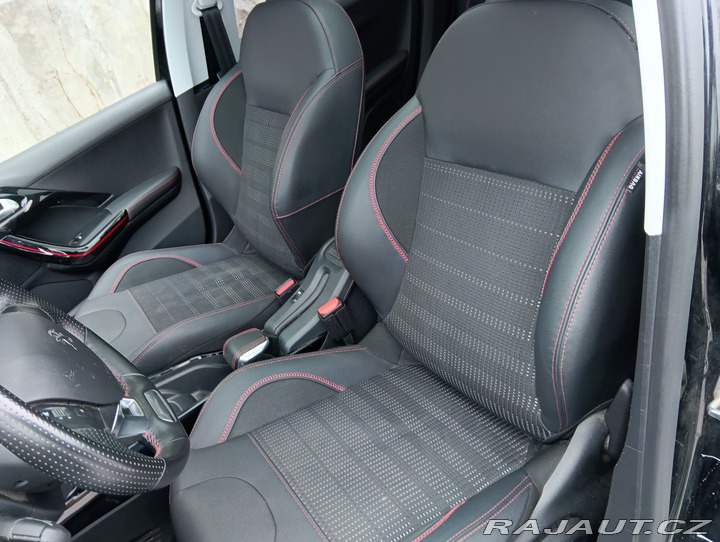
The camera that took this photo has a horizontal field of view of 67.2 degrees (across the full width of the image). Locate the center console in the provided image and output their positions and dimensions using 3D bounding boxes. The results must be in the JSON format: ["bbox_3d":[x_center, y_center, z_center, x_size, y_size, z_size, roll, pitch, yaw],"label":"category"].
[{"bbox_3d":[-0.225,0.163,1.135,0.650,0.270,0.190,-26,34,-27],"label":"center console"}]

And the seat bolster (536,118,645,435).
[{"bbox_3d":[0.309,0.031,0.721,0.180,0.460,0.125,-7,24,-36],"label":"seat bolster"}]

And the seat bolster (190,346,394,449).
[{"bbox_3d":[-0.140,0.244,1.076,0.410,0.105,0.140,-26,34,-27],"label":"seat bolster"}]

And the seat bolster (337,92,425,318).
[{"bbox_3d":[0.044,-0.103,1.033,0.170,0.465,0.125,-7,24,-36],"label":"seat bolster"}]

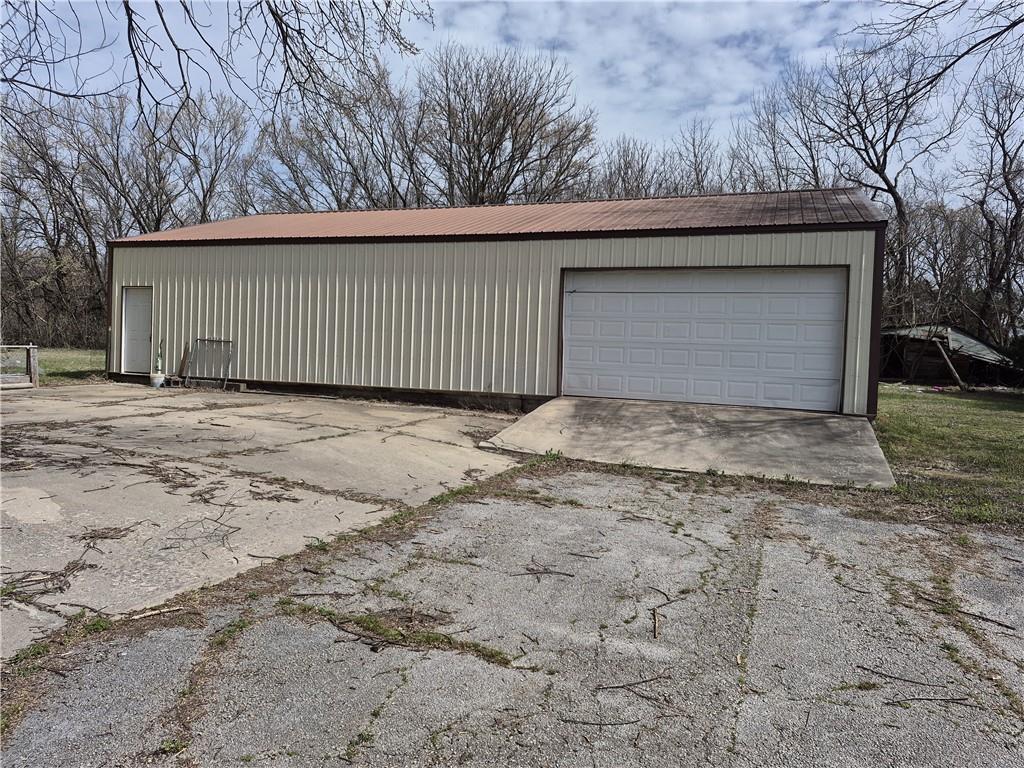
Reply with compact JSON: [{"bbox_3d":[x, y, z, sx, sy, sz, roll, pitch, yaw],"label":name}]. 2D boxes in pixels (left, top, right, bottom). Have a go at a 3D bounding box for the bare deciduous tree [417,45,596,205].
[{"bbox_3d":[-0.509,-7.581,30.114,8.000,14.777,8.000,2,2,0],"label":"bare deciduous tree"}]

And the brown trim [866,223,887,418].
[{"bbox_3d":[6.029,-1.049,11.236,0.160,3.190,0.120,3,3,19],"label":"brown trim"}]

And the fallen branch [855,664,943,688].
[{"bbox_3d":[1.990,1.496,3.483,0.398,0.022,0.052,3,3,31],"label":"fallen branch"}]

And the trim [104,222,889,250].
[{"bbox_3d":[-1.862,-2.990,13.868,16.980,0.170,0.120,3,3,19],"label":"trim"}]

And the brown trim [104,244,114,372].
[{"bbox_3d":[-9.838,-1.823,16.687,0.150,3.120,0.120,3,3,19],"label":"brown trim"}]

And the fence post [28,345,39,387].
[{"bbox_3d":[-10.466,-0.383,14.900,0.145,0.917,0.145,3,3,19],"label":"fence post"}]

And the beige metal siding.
[{"bbox_3d":[-1.916,-1.408,13.940,16.660,3.020,0.070,3,3,19],"label":"beige metal siding"}]

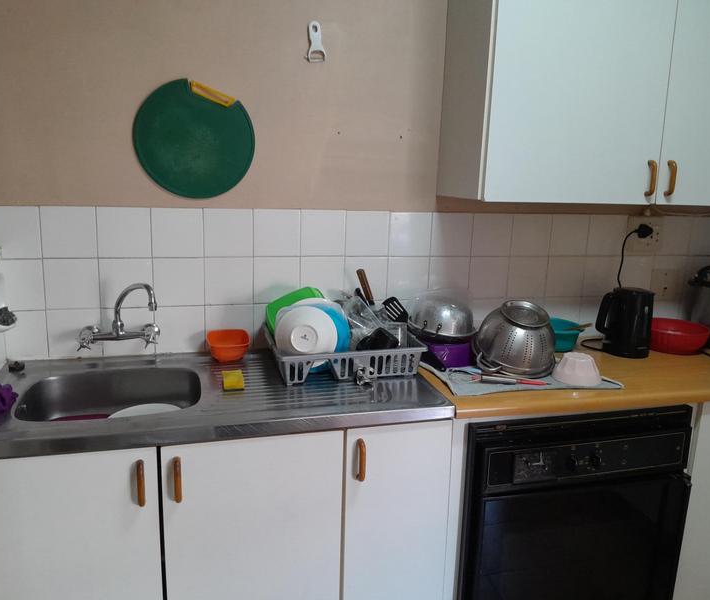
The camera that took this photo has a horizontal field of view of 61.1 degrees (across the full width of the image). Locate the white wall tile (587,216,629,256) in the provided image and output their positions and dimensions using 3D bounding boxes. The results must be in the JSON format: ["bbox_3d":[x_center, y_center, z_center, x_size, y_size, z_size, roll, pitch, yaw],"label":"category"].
[{"bbox_3d":[0.914,-0.234,2.196,0.149,0.148,0.008,-1,11,-15],"label":"white wall tile"}]

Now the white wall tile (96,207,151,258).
[{"bbox_3d":[-0.693,-0.202,1.816,0.150,0.150,0.010,-1,10,-14],"label":"white wall tile"}]

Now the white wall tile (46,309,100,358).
[{"bbox_3d":[-0.848,0.102,1.831,0.150,0.148,0.010,-1,10,-14],"label":"white wall tile"}]

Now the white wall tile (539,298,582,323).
[{"bbox_3d":[0.775,0.064,2.262,0.150,0.150,0.010,-1,11,-14],"label":"white wall tile"}]

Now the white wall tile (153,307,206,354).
[{"bbox_3d":[-0.552,0.094,1.907,0.150,0.150,0.010,-1,10,-14],"label":"white wall tile"}]

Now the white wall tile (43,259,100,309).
[{"bbox_3d":[-0.832,-0.048,1.772,0.149,0.148,0.008,-1,11,-15],"label":"white wall tile"}]

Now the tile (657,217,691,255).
[{"bbox_3d":[1.228,-0.246,2.317,0.150,0.150,0.010,-1,11,-14],"label":"tile"}]

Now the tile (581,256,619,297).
[{"bbox_3d":[0.928,-0.089,2.261,0.150,0.150,0.010,-1,10,-14],"label":"tile"}]

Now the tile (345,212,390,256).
[{"bbox_3d":[0.044,-0.218,1.998,0.150,0.150,0.008,-1,10,-15],"label":"tile"}]

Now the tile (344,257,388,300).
[{"bbox_3d":[0.041,-0.069,2.025,0.150,0.150,0.008,-1,10,-15],"label":"tile"}]

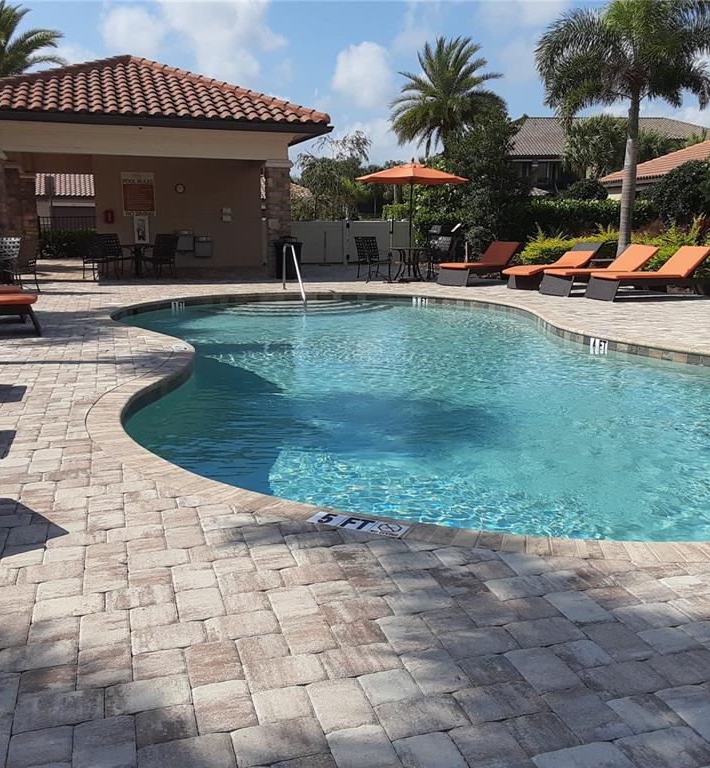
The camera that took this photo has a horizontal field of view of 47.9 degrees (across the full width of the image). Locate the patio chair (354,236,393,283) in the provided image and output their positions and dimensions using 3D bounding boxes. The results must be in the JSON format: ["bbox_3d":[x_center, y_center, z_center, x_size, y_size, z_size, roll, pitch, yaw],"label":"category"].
[{"bbox_3d":[0.414,-2.796,17.756,0.600,0.910,0.680,-7,14,-28],"label":"patio chair"}]

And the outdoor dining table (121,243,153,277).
[{"bbox_3d":[-5.073,-2.882,18.597,0.880,0.720,0.880,-4,13,-16],"label":"outdoor dining table"}]

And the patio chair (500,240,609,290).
[{"bbox_3d":[3.989,-2.387,15.968,2.120,0.870,0.700,-10,16,-39],"label":"patio chair"}]

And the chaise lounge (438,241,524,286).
[{"bbox_3d":[2.661,-2.579,16.851,1.980,0.870,0.700,-12,17,-43],"label":"chaise lounge"}]

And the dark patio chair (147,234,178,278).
[{"bbox_3d":[-4.401,-2.905,18.210,0.600,0.930,0.680,-10,16,-37],"label":"dark patio chair"}]

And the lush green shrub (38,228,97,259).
[{"bbox_3d":[-9.265,-4.563,25.684,2.100,1.000,0.850,-4,13,-16],"label":"lush green shrub"}]

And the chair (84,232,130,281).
[{"bbox_3d":[-5.569,-2.868,18.018,0.700,0.940,0.620,7,14,30],"label":"chair"}]

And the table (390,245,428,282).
[{"bbox_3d":[1.208,-2.602,17.289,0.920,0.730,0.920,0,12,0],"label":"table"}]

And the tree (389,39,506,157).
[{"bbox_3d":[3.672,-9.530,31.710,4.700,8.200,4.700,0,12,0],"label":"tree"}]

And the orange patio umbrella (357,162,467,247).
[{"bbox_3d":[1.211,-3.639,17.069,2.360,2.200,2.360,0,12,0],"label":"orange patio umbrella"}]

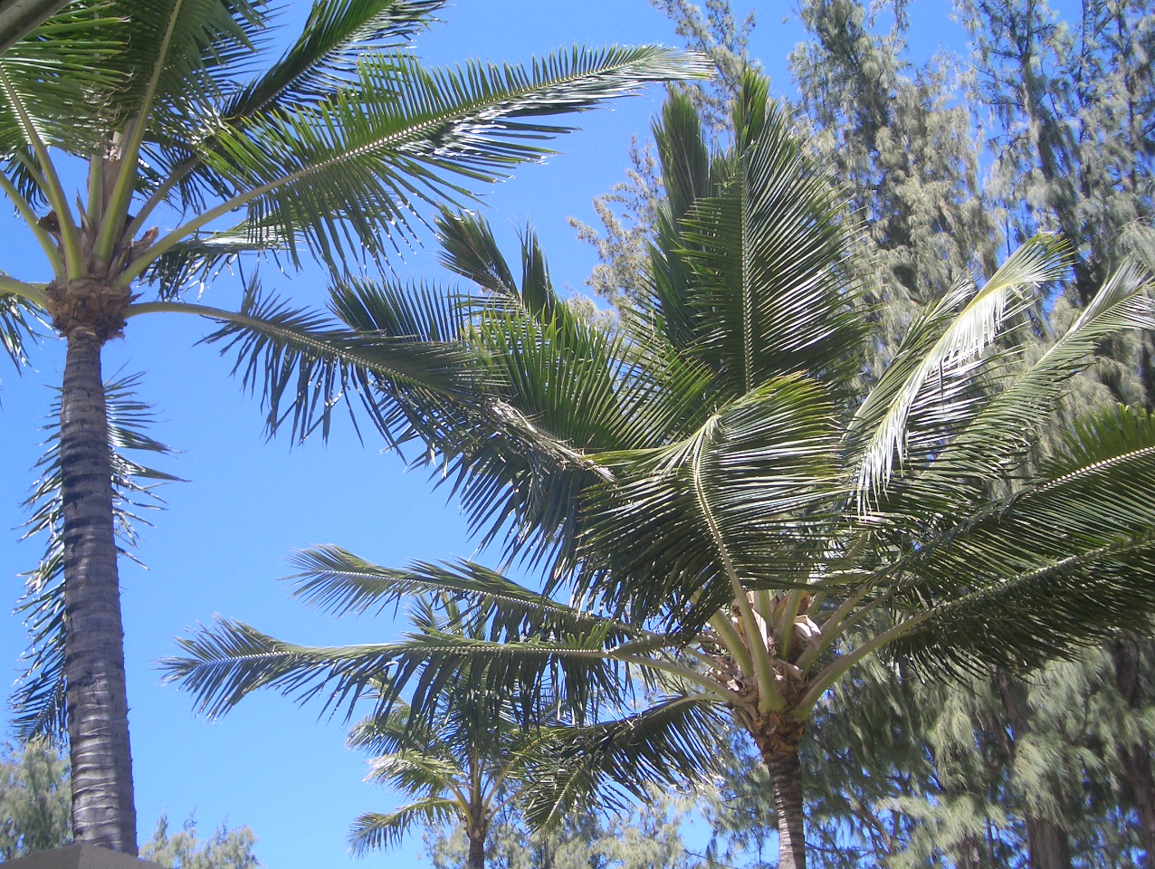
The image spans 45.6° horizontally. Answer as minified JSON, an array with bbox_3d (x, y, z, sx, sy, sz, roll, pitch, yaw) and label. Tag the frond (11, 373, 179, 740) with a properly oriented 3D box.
[{"bbox_3d":[-3.555,0.992,10.100,1.150,0.700,2.990,6,-56,-17],"label":"frond"}]

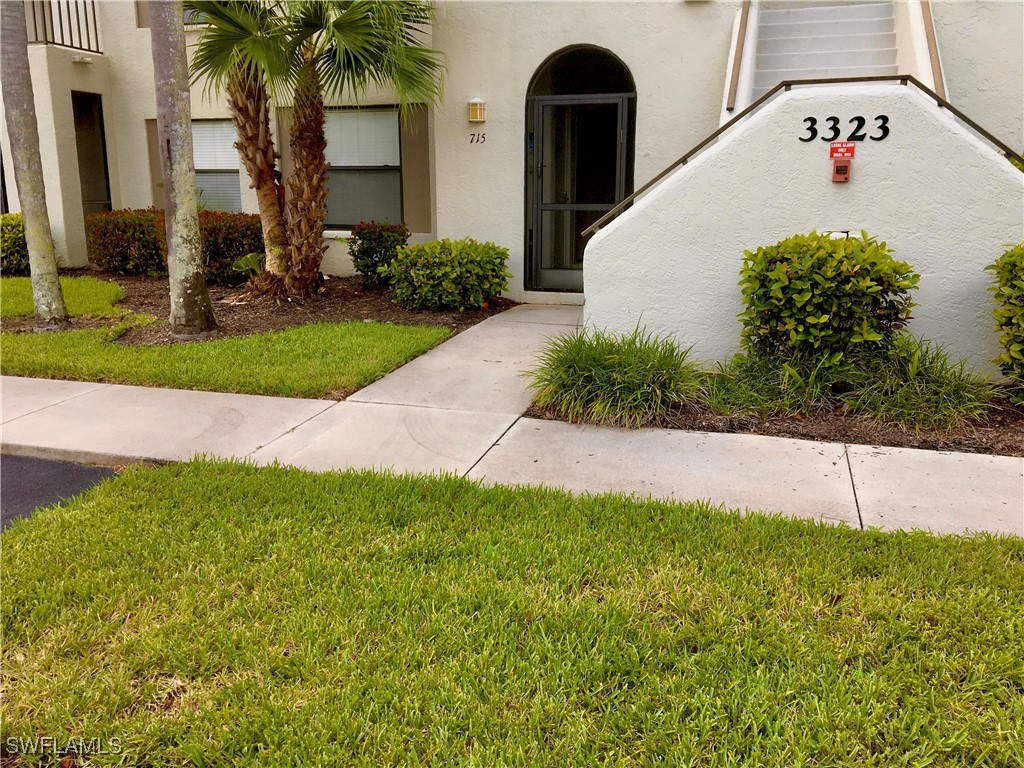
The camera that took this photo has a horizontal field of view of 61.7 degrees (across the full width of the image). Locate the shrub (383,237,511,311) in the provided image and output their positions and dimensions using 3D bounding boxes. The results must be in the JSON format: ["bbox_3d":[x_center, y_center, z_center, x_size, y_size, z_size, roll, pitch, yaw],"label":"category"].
[{"bbox_3d":[-0.649,-1.205,9.341,1.094,0.701,0.718,4,16,17],"label":"shrub"}]

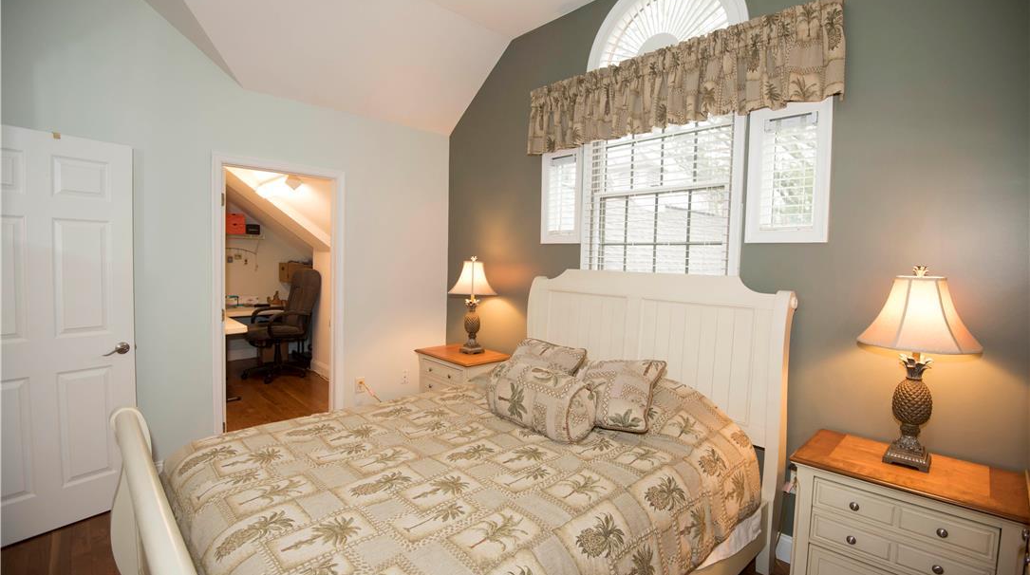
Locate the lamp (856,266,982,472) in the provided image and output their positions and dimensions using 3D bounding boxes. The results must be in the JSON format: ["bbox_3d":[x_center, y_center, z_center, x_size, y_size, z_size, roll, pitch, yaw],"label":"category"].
[{"bbox_3d":[1.587,0.312,1.822,0.390,0.790,0.390,5,5,43],"label":"lamp"}]

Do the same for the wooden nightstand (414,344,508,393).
[{"bbox_3d":[-0.450,0.880,3.751,0.700,0.680,0.470,5,5,43],"label":"wooden nightstand"}]

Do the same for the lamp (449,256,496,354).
[{"bbox_3d":[-0.351,0.143,3.720,0.390,0.775,0.390,1,3,0],"label":"lamp"}]

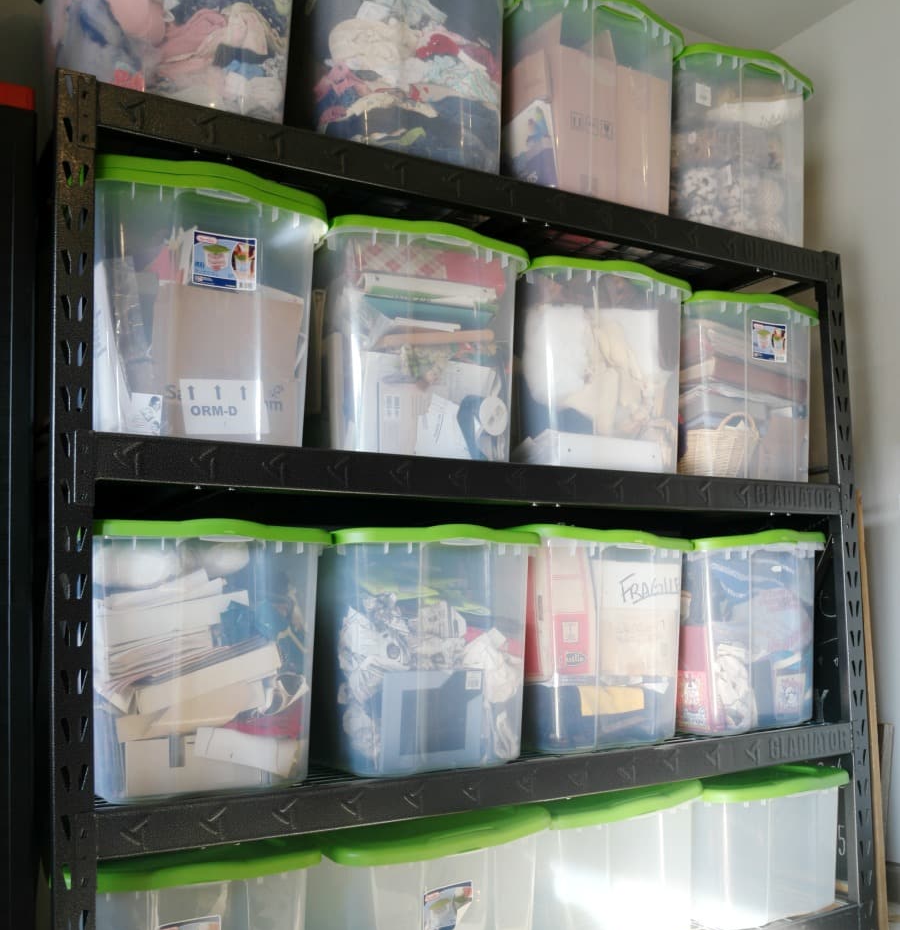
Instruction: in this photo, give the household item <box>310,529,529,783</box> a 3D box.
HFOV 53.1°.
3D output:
[{"bbox_3d":[-0.112,0.391,2.028,0.465,0.490,0.585,3,-7,-28],"label":"household item"}]

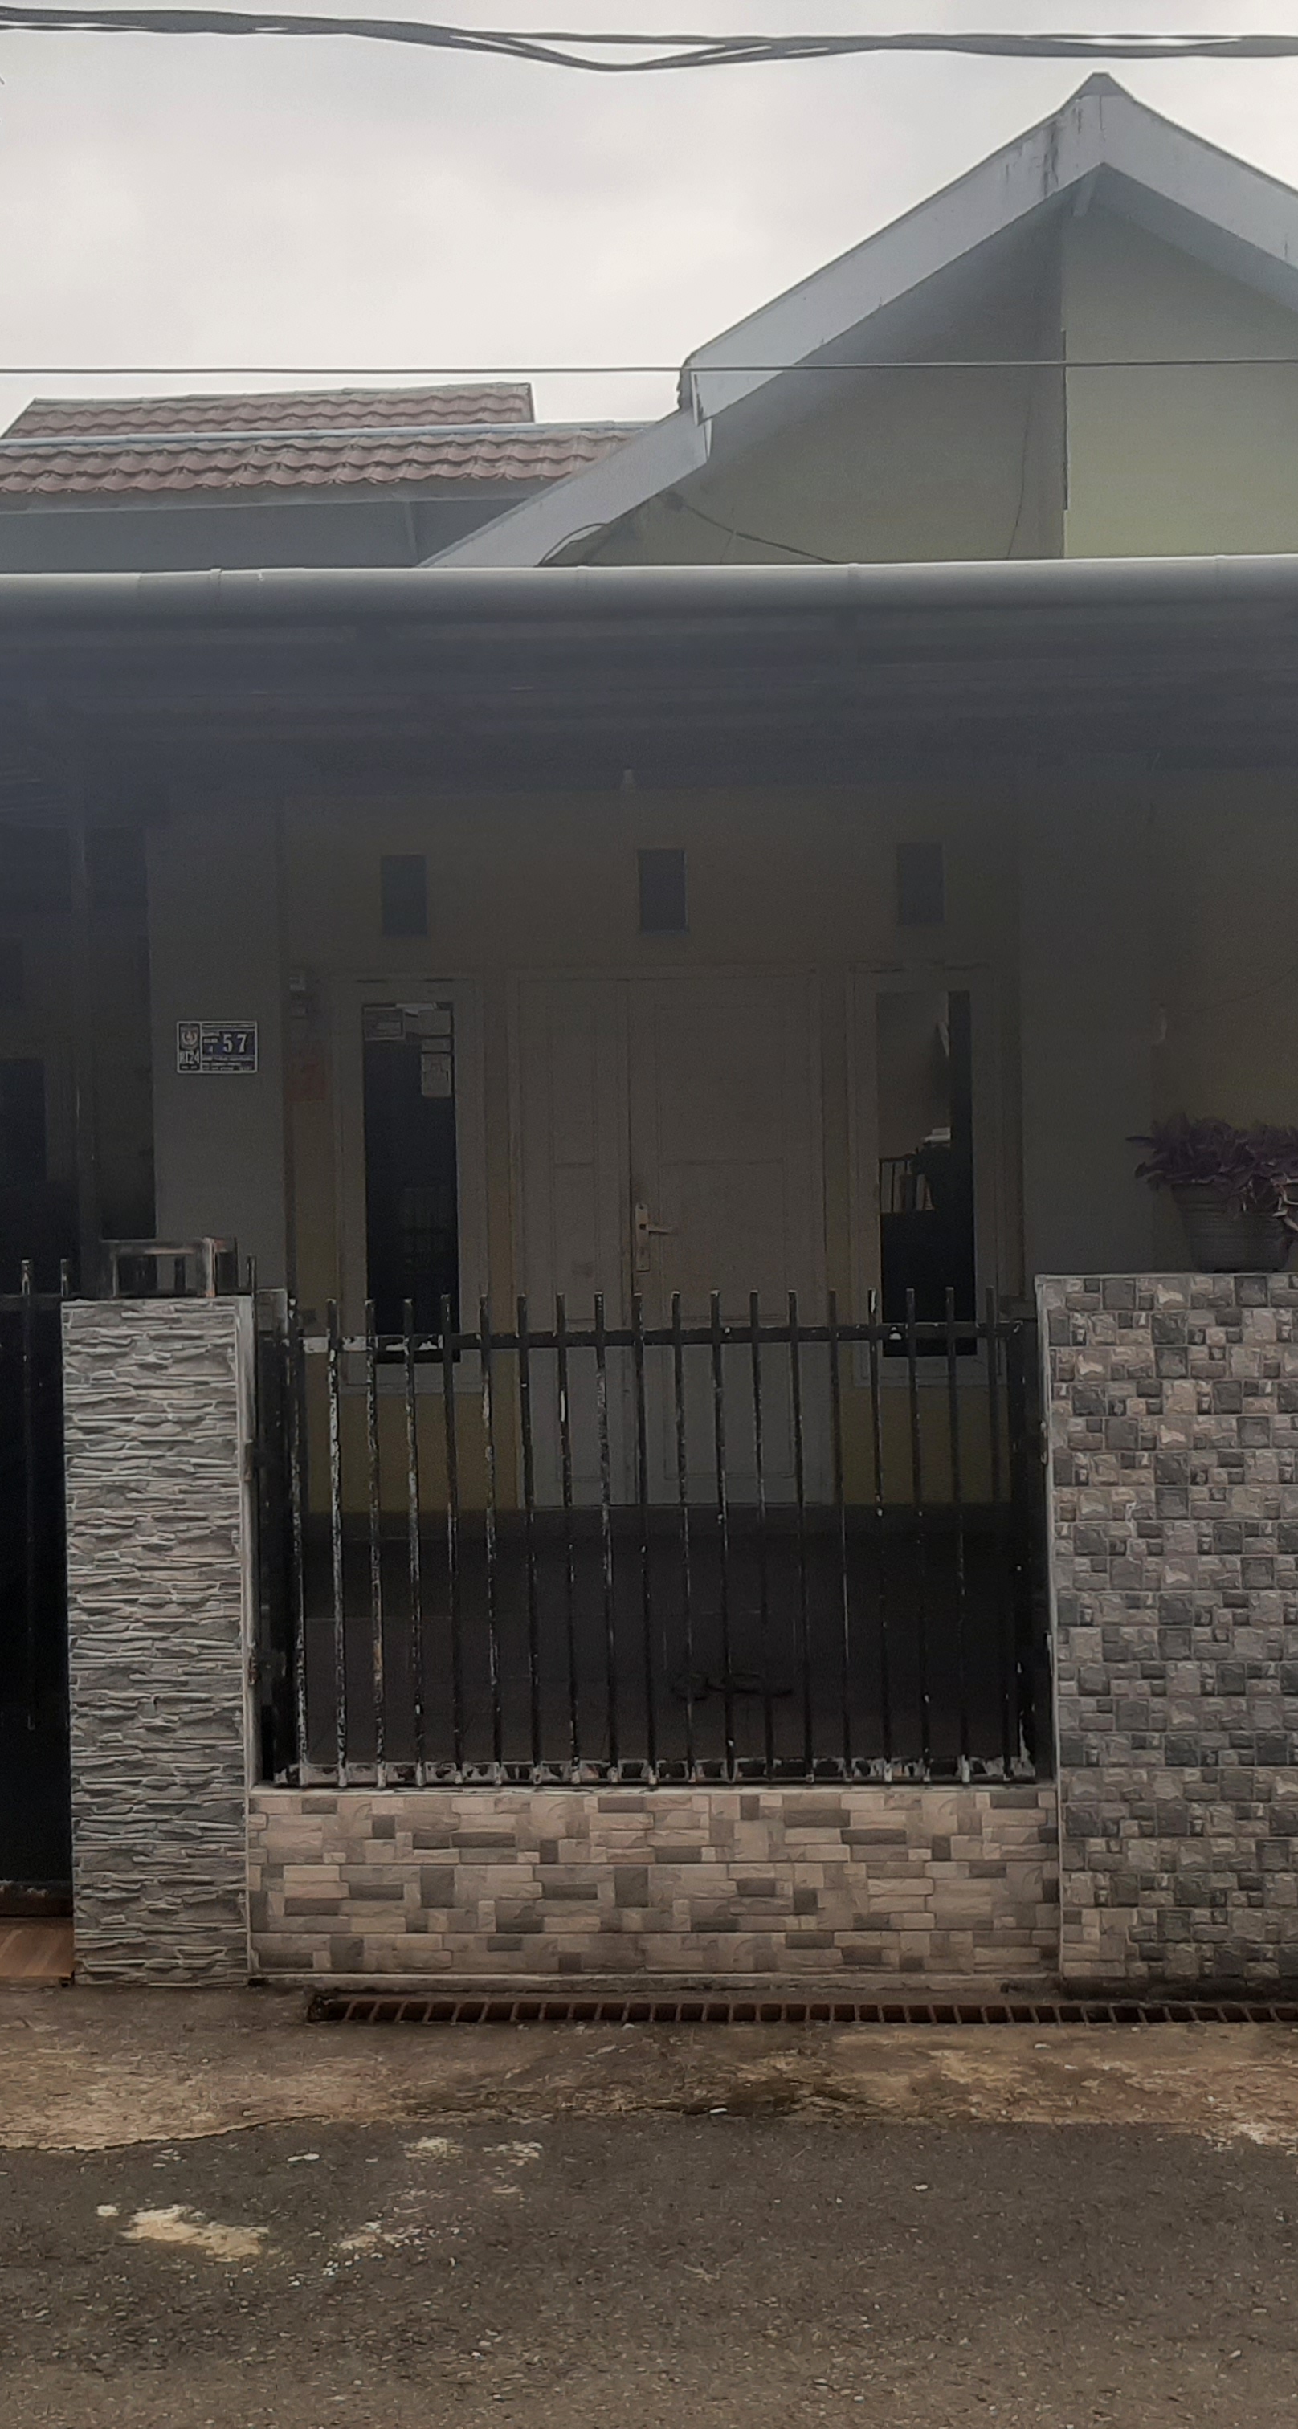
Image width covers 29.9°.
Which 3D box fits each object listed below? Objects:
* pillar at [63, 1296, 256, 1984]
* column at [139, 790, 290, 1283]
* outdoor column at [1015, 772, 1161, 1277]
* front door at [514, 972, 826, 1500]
[{"bbox_3d":[-1.064,0.933,5.530,0.400,1.510,0.380,-1,1,2],"label":"pillar"},{"bbox_3d":[-1.589,-0.166,9.170,0.490,2.720,0.380,-1,1,2],"label":"column"},{"bbox_3d":[1.617,-0.233,9.050,0.500,2.750,0.400,-1,1,2],"label":"outdoor column"},{"bbox_3d":[0.086,0.096,9.700,1.230,2.110,0.100,-1,1,2],"label":"front door"}]

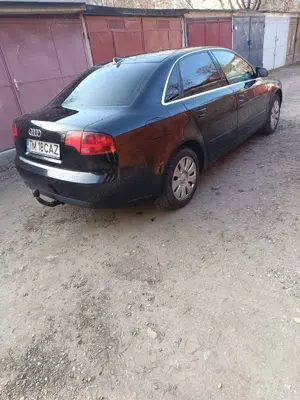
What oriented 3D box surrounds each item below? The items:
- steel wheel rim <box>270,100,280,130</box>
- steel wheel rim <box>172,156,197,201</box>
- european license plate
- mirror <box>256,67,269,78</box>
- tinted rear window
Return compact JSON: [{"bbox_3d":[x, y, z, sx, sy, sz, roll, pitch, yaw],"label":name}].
[{"bbox_3d":[1.958,-1.364,4.465,0.130,0.436,0.436,15,36,37],"label":"steel wheel rim"},{"bbox_3d":[0.304,-0.214,2.745,0.130,0.436,0.436,15,36,37],"label":"steel wheel rim"},{"bbox_3d":[-0.918,-0.448,2.384,0.520,0.112,0.015,15,23,37],"label":"european license plate"},{"bbox_3d":[1.405,-1.620,3.550,0.200,0.135,0.110,15,36,37],"label":"mirror"},{"bbox_3d":[-0.446,-1.133,2.752,1.110,0.080,0.580,15,68,37],"label":"tinted rear window"}]

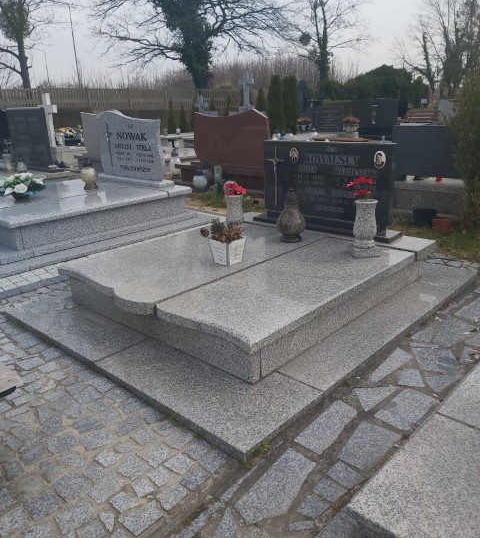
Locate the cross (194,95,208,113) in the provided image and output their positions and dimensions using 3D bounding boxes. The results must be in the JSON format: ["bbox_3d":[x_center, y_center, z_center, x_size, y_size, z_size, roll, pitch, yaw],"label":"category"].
[{"bbox_3d":[-1.041,-4.476,13.000,0.390,0.520,0.130,14,25,41],"label":"cross"}]

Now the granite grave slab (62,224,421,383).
[{"bbox_3d":[-0.016,0.042,3.639,1.950,0.220,1.940,14,25,41],"label":"granite grave slab"}]

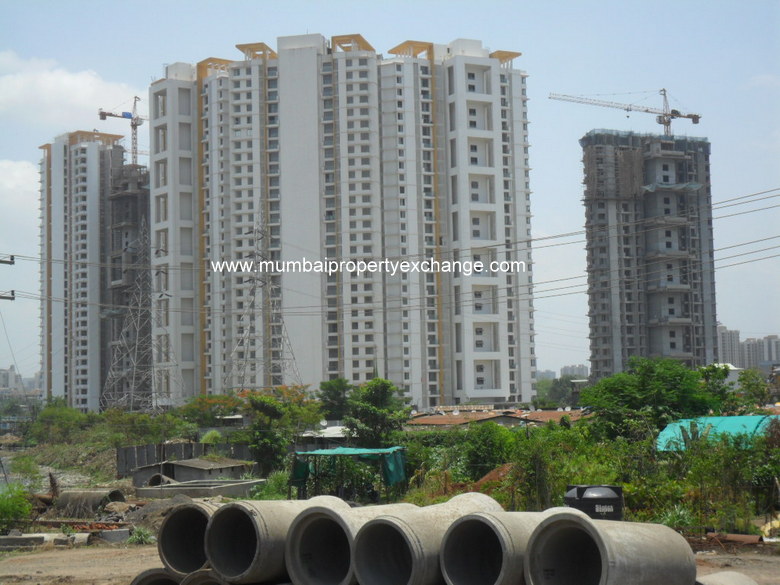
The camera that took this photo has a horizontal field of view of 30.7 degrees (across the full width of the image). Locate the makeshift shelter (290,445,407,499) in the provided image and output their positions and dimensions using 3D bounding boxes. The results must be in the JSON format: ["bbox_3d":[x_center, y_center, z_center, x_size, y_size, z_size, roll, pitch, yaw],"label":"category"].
[{"bbox_3d":[-1.741,7.718,59.564,4.750,2.415,4.000,-2,-5,6],"label":"makeshift shelter"}]

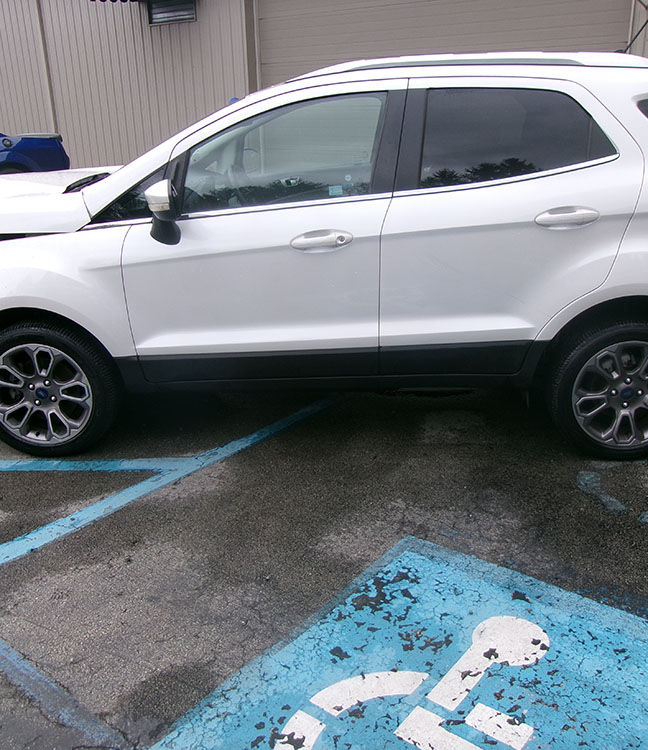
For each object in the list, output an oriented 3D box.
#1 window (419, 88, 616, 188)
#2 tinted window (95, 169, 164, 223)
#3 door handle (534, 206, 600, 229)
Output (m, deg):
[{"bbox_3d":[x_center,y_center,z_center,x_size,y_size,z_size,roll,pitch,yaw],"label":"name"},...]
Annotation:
[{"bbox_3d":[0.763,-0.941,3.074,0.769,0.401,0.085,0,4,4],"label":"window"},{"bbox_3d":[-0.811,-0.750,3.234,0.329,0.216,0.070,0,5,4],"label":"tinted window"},{"bbox_3d":[0.935,-0.608,3.003,0.245,0.080,0.060,0,19,4],"label":"door handle"}]

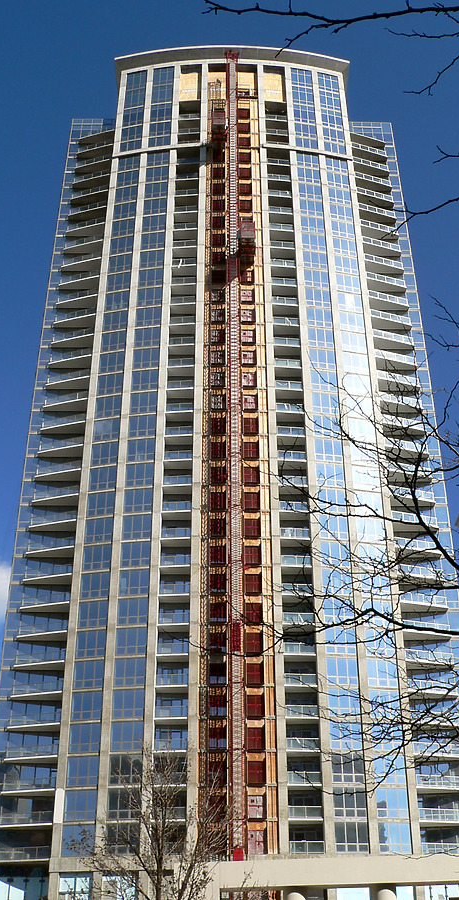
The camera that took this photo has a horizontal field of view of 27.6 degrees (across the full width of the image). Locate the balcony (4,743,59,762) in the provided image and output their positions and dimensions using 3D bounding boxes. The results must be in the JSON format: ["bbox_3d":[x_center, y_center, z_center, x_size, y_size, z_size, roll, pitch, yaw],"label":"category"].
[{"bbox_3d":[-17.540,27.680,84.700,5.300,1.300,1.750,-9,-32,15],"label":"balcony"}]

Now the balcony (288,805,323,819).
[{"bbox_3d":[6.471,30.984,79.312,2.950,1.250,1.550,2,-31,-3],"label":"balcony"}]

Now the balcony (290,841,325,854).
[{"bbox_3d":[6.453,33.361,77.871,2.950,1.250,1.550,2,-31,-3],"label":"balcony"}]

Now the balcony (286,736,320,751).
[{"bbox_3d":[6.450,26.140,81.950,2.900,1.300,1.550,0,-31,0],"label":"balcony"}]

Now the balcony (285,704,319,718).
[{"bbox_3d":[6.460,23.670,83.480,2.900,1.300,1.550,0,-31,0],"label":"balcony"}]

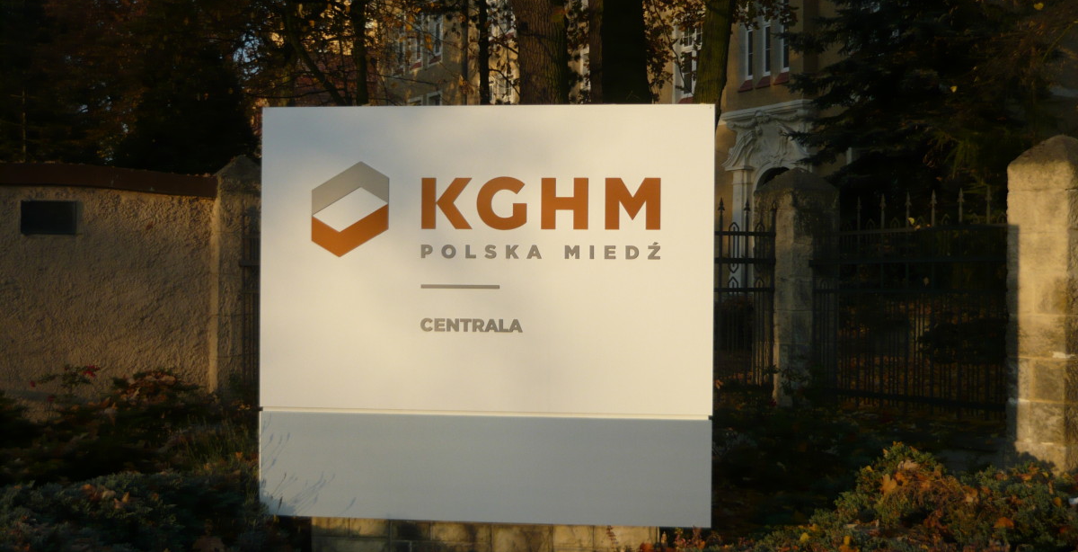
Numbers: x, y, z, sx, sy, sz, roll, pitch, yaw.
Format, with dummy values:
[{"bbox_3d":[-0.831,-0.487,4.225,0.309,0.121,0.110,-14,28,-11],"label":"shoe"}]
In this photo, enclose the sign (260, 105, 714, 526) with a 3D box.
[{"bbox_3d":[-0.262,0.180,6.230,2.200,2.000,0.200,0,0,6],"label":"sign"}]

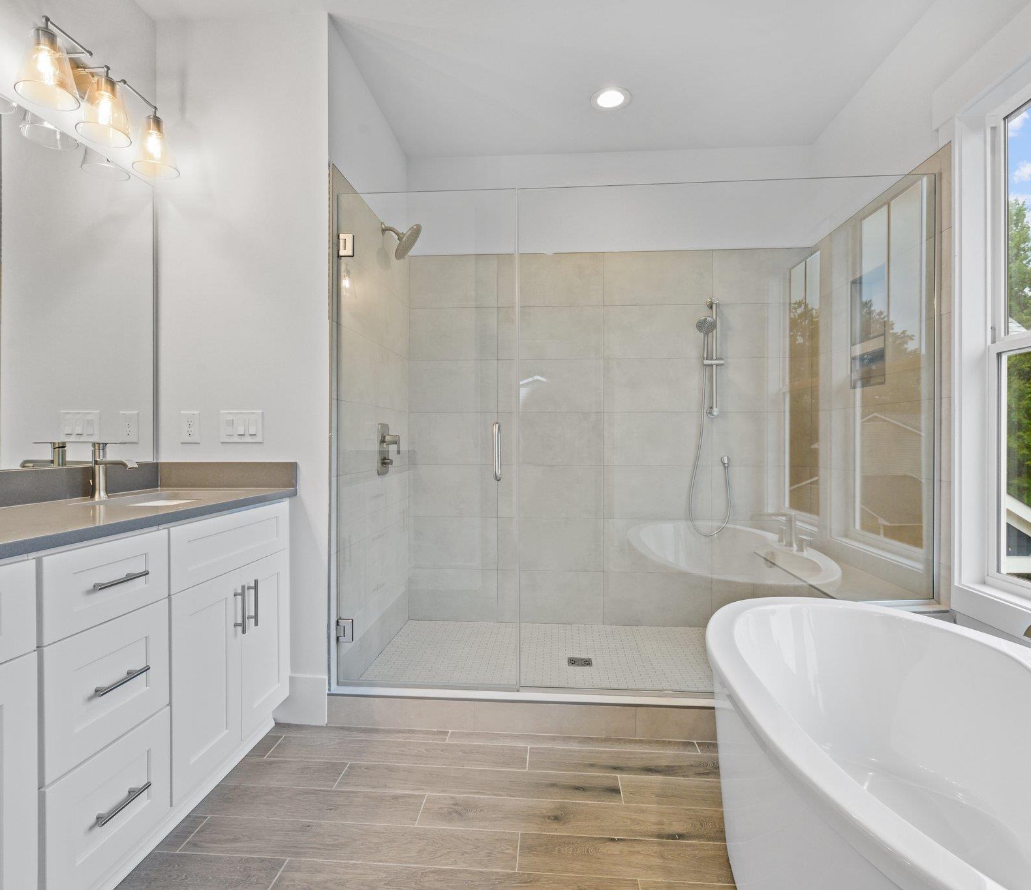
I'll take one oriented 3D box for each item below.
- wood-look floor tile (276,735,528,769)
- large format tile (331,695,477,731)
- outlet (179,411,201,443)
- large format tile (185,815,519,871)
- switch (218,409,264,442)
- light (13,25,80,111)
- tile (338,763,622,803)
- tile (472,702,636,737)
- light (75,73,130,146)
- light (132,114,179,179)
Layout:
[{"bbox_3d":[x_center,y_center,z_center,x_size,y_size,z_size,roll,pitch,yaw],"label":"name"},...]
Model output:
[{"bbox_3d":[-0.407,1.089,1.959,0.904,0.010,0.143,0,0,4],"label":"wood-look floor tile"},{"bbox_3d":[-0.438,1.023,2.124,0.566,0.118,0.010,0,0,4],"label":"large format tile"},{"bbox_3d":[-1.272,-0.068,2.174,0.081,0.125,0.008,0,0,4],"label":"outlet"},{"bbox_3d":[-0.444,1.092,1.522,0.905,0.010,0.143,0,0,4],"label":"large format tile"},{"bbox_3d":[-1.062,-0.069,2.158,0.170,0.127,0.009,0,0,4],"label":"switch"},{"bbox_3d":[-1.348,-1.100,1.606,0.147,0.192,0.147,0,0,4],"label":"light"},{"bbox_3d":[-0.116,1.090,1.790,0.901,0.010,0.143,0,0,4],"label":"tile"},{"bbox_3d":[0.146,1.024,2.080,0.606,0.118,0.010,0,0,4],"label":"tile"},{"bbox_3d":[-1.332,-1.102,1.808,0.147,0.192,0.147,0,0,4],"label":"light"},{"bbox_3d":[-1.315,-1.104,2.039,0.147,0.192,0.147,0,0,4],"label":"light"}]

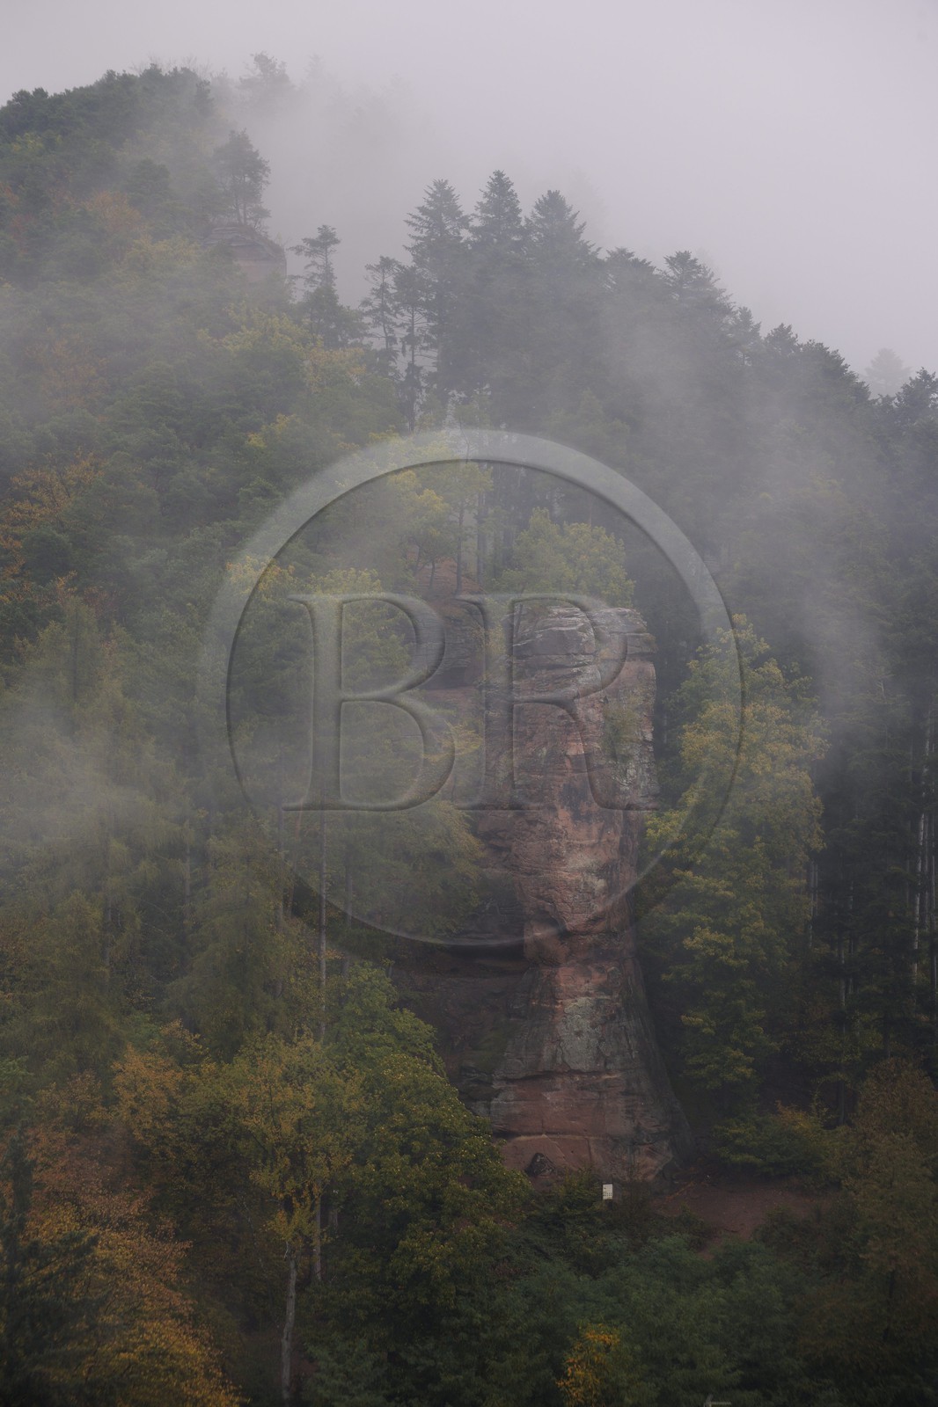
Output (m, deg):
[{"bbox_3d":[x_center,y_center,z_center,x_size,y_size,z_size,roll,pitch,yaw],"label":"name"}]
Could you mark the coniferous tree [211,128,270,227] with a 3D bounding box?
[{"bbox_3d":[-16.337,-37.696,490.000,4.173,7.090,4.100,0,-3,0],"label":"coniferous tree"}]

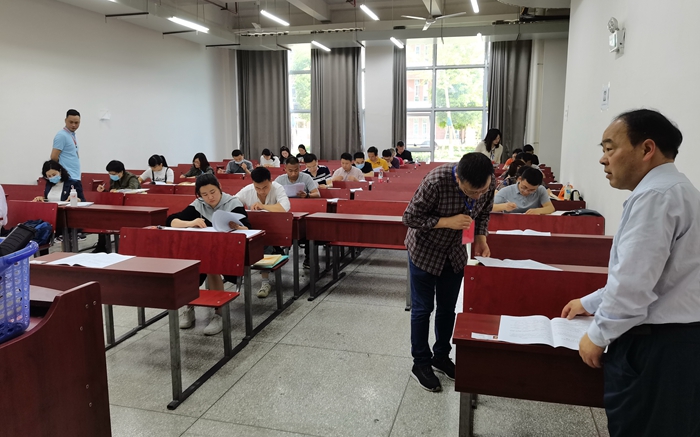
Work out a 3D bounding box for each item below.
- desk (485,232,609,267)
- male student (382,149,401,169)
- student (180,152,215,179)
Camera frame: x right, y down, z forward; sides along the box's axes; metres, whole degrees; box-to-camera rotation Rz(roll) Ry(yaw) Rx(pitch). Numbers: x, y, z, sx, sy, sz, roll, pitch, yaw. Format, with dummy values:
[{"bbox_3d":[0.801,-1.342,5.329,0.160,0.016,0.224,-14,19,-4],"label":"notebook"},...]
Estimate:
[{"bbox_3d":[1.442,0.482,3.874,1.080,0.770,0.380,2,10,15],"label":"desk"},{"bbox_3d":[0.817,-0.843,10.886,0.500,1.130,0.660,4,10,23],"label":"male student"},{"bbox_3d":[-2.496,-0.506,8.845,0.560,1.160,0.660,3,10,20],"label":"student"}]

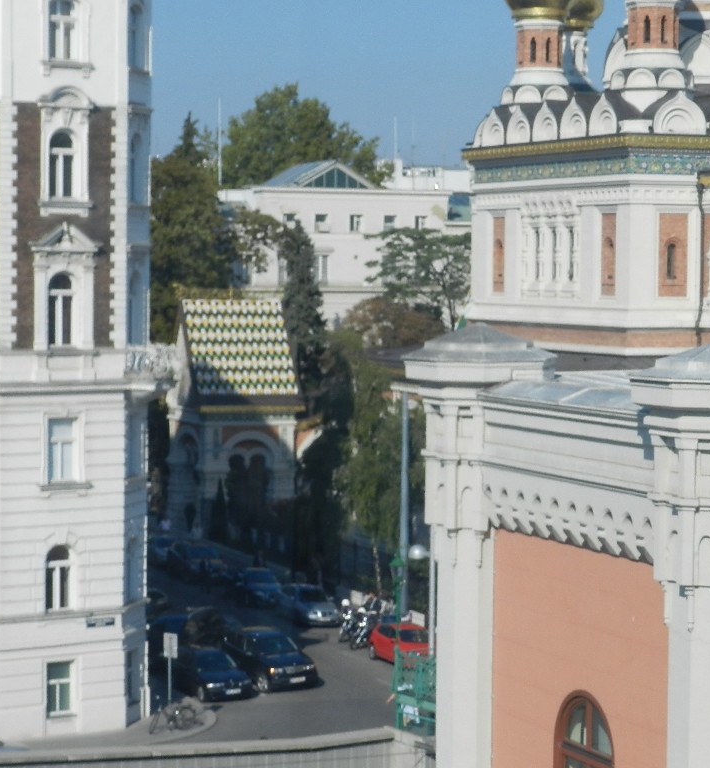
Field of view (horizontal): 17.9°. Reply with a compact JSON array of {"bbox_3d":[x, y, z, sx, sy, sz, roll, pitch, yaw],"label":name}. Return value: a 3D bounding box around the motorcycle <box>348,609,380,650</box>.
[{"bbox_3d":[0.295,8.610,78.889,0.720,1.170,2.000,0,1,22],"label":"motorcycle"}]

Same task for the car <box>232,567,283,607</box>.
[{"bbox_3d":[-4.532,8.651,99.052,1.760,1.450,4.400,0,3,-18],"label":"car"}]

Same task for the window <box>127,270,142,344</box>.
[{"bbox_3d":[-6.438,-2.244,65.945,0.220,2.171,0.860,2,3,18],"label":"window"}]

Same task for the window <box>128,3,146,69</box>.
[{"bbox_3d":[-6.343,-10.135,65.569,0.220,1.983,0.860,2,3,18],"label":"window"}]

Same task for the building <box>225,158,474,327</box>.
[{"bbox_3d":[-2.180,-9.182,194.371,19.000,20.000,15.000,-1,3,-22],"label":"building"}]

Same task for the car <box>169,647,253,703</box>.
[{"bbox_3d":[-4.917,9.294,73.924,1.740,1.430,4.300,-1,3,-24],"label":"car"}]

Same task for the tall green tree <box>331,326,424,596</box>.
[{"bbox_3d":[1.122,3.334,93.535,4.200,11.000,4.200,1,3,0],"label":"tall green tree"}]

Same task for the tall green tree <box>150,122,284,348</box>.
[{"bbox_3d":[-9.578,-5.399,145.628,9.500,24.000,9.500,1,3,0],"label":"tall green tree"}]

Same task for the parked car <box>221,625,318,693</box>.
[{"bbox_3d":[-2.839,8.626,70.491,1.720,1.420,4.600,-1,1,-27],"label":"parked car"}]

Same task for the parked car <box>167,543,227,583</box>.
[{"bbox_3d":[-7.392,8.263,106.039,1.780,1.470,4.400,0,3,-19],"label":"parked car"}]

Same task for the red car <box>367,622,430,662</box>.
[{"bbox_3d":[1.755,8.532,75.049,1.640,1.420,3.750,-1,1,-18],"label":"red car"}]

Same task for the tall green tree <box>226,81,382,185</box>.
[{"bbox_3d":[-4.412,-10.964,186.733,13.500,28.000,13.500,1,3,0],"label":"tall green tree"}]

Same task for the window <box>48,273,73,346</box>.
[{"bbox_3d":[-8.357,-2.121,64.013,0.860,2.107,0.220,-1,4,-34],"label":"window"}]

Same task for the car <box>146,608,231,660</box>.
[{"bbox_3d":[-5.779,8.747,78.500,1.780,1.500,4.500,-1,3,-25],"label":"car"}]

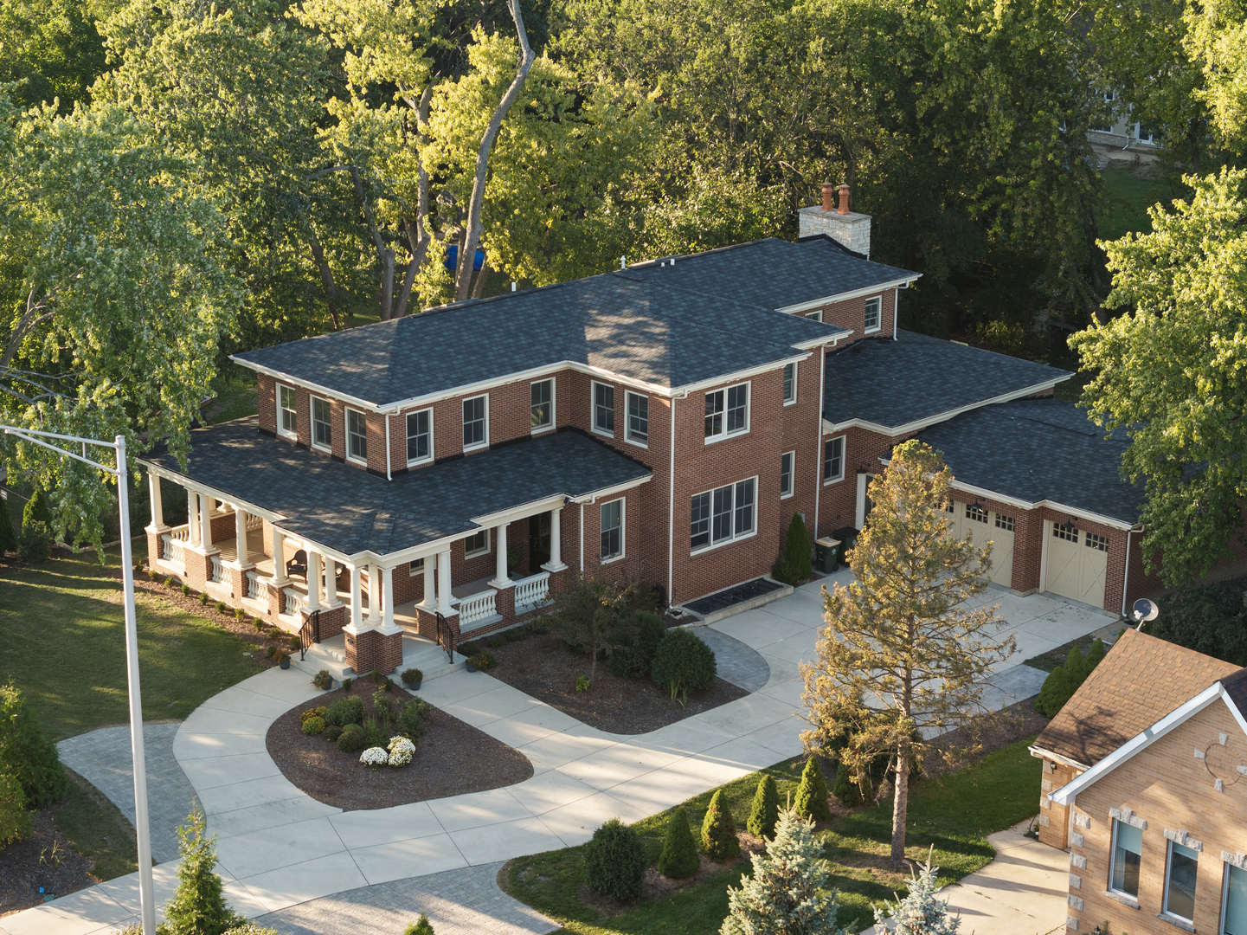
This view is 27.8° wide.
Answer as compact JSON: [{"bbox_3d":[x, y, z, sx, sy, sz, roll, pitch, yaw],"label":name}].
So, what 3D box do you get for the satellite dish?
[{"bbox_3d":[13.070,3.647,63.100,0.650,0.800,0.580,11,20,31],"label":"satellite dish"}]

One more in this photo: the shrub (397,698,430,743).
[{"bbox_3d":[-5.388,6.428,64.635,0.850,1.050,0.850,0,18,0],"label":"shrub"}]

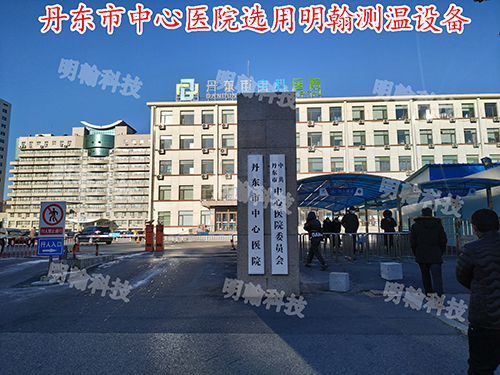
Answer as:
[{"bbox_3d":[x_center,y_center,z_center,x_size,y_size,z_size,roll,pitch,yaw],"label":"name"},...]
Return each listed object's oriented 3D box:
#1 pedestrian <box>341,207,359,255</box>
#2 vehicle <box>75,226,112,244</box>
[{"bbox_3d":[3.346,1.532,11.600,0.600,1.770,0.400,2,-8,-18],"label":"pedestrian"},{"bbox_3d":[-15.850,4.900,35.300,4.600,1.660,1.850,-7,-10,43],"label":"vehicle"}]

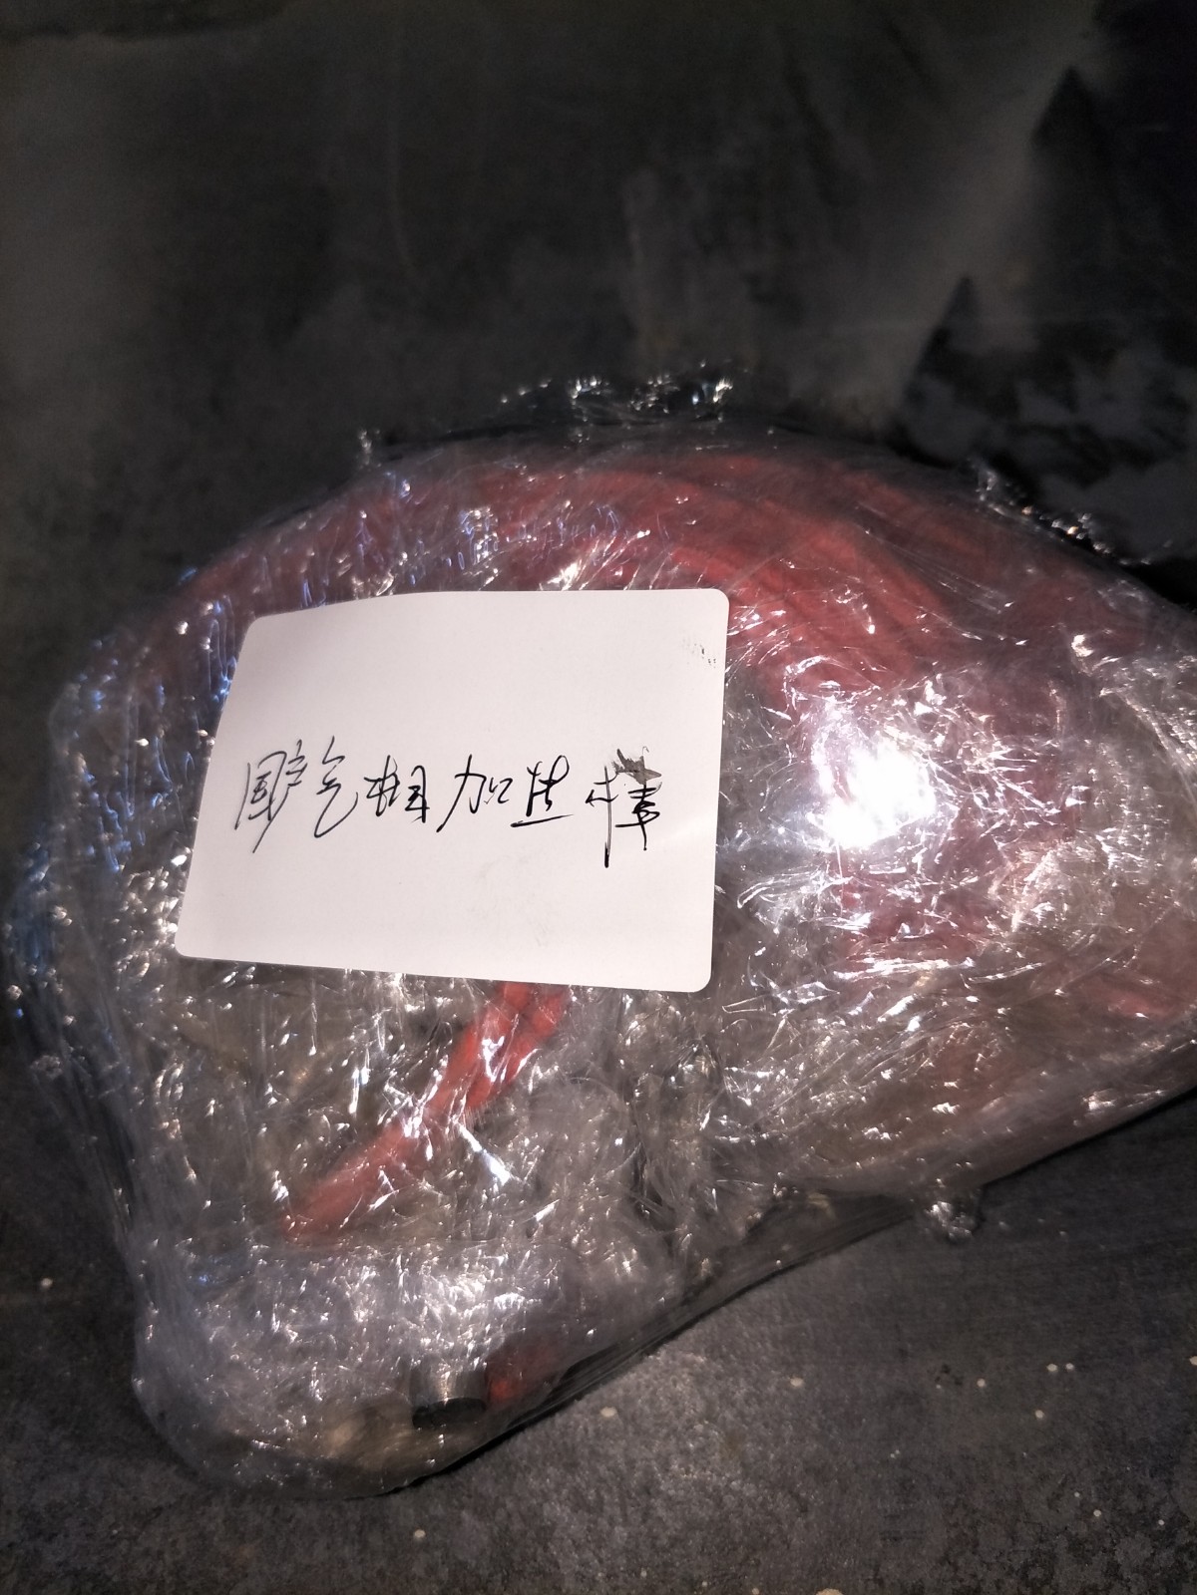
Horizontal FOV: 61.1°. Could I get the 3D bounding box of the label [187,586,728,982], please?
[{"bbox_3d":[-0.025,-0.002,0.176,0.094,0.010,0.066,2,83,13],"label":"label"}]

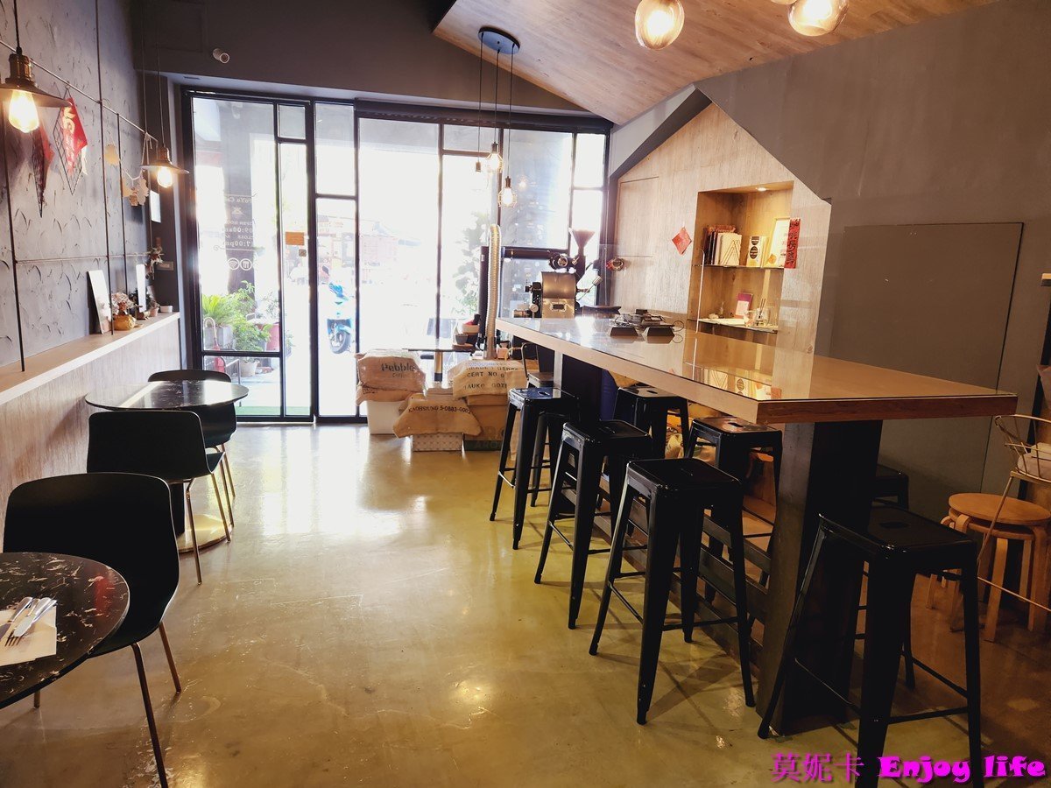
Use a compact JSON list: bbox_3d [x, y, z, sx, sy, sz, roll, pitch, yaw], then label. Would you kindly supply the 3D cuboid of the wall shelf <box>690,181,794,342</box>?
[{"bbox_3d":[1.564,-0.830,4.702,0.380,1.080,0.900,-2,11,-24],"label":"wall shelf"}]

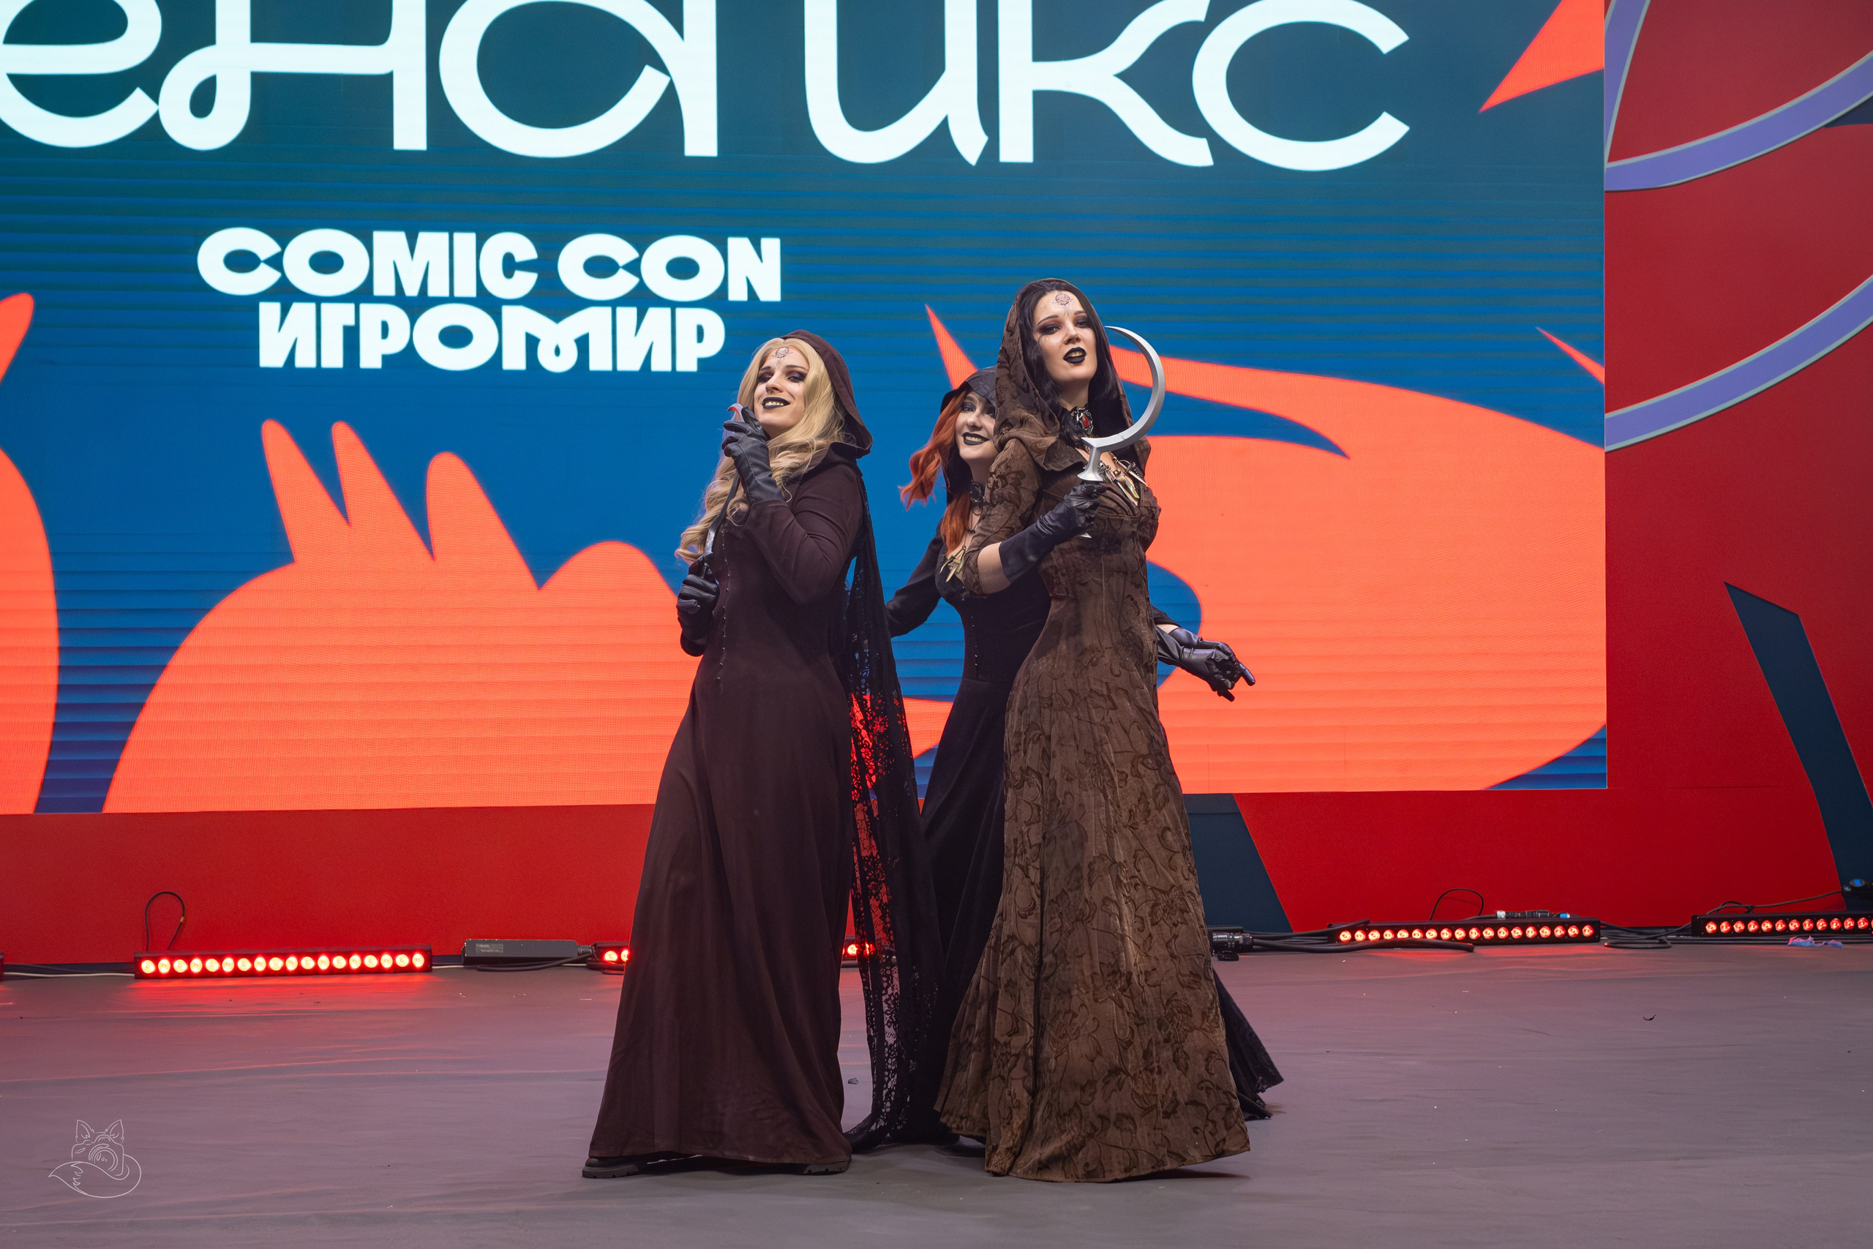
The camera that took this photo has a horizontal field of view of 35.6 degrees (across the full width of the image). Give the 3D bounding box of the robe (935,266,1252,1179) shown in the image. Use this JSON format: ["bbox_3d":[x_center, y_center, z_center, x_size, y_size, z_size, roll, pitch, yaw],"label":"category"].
[{"bbox_3d":[0.332,0.208,6.150,0.660,1.840,0.620,0,0,38],"label":"robe"}]

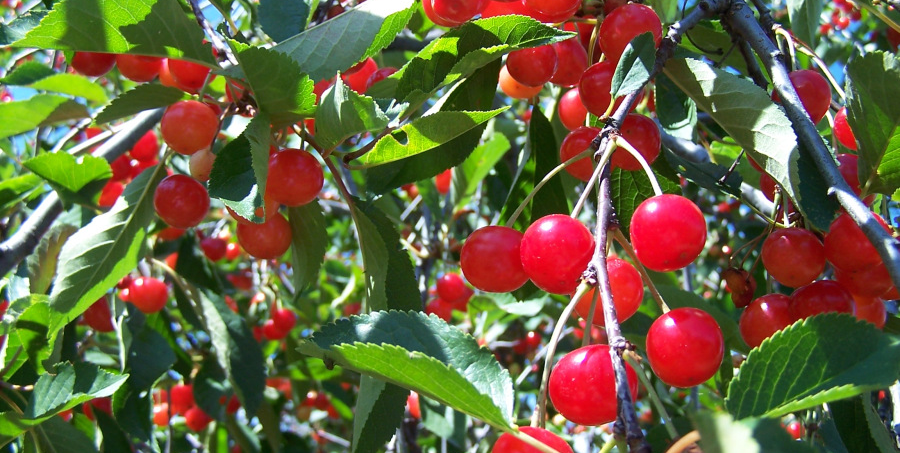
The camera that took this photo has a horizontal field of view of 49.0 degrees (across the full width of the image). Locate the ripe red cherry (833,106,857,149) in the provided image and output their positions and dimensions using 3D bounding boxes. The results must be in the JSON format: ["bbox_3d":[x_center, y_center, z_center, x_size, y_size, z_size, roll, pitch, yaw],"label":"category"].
[{"bbox_3d":[0.180,-0.043,0.437,0.021,0.020,0.021,0,-18,0],"label":"ripe red cherry"}]

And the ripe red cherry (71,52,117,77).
[{"bbox_3d":[-0.159,-0.077,0.441,0.021,0.020,0.021,0,-18,0],"label":"ripe red cherry"}]

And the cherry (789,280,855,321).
[{"bbox_3d":[0.121,0.027,0.320,0.021,0.020,0.021,0,-25,0],"label":"cherry"}]

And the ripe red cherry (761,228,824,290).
[{"bbox_3d":[0.113,0.010,0.325,0.021,0.020,0.021,0,-25,0],"label":"ripe red cherry"}]

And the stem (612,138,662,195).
[{"bbox_3d":[0.055,-0.018,0.284,0.005,0.026,0.005,-29,-43,0],"label":"stem"}]

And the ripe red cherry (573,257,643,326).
[{"bbox_3d":[0.047,0.019,0.295,0.021,0.020,0.021,0,-25,0],"label":"ripe red cherry"}]

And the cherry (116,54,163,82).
[{"bbox_3d":[-0.139,-0.075,0.442,0.021,0.021,0.021,0,-15,0],"label":"cherry"}]

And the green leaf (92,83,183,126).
[{"bbox_3d":[-0.118,-0.046,0.380,0.043,0.009,0.023,-18,-39,-4],"label":"green leaf"}]

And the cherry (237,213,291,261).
[{"bbox_3d":[-0.071,0.002,0.377,0.021,0.020,0.021,0,-18,0],"label":"cherry"}]

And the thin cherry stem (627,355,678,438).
[{"bbox_3d":[0.051,0.043,0.250,0.003,0.027,0.002,-31,11,0],"label":"thin cherry stem"}]

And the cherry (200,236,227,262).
[{"bbox_3d":[-0.184,0.017,0.768,0.021,0.020,0.021,0,-33,0],"label":"cherry"}]

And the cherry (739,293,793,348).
[{"bbox_3d":[0.107,0.033,0.329,0.021,0.020,0.021,0,-33,0],"label":"cherry"}]

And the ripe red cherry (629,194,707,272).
[{"bbox_3d":[0.060,0.002,0.271,0.021,0.020,0.021,0,-33,0],"label":"ripe red cherry"}]

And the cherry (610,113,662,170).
[{"bbox_3d":[0.067,-0.031,0.361,0.021,0.020,0.021,0,-18,0],"label":"cherry"}]

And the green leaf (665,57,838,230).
[{"bbox_3d":[0.101,-0.028,0.330,0.085,0.020,0.027,41,10,-15],"label":"green leaf"}]

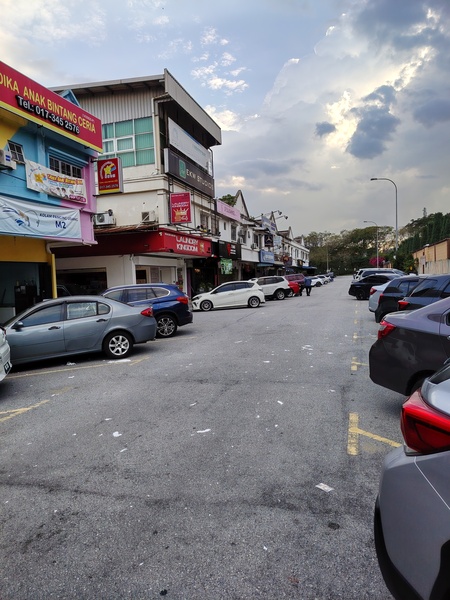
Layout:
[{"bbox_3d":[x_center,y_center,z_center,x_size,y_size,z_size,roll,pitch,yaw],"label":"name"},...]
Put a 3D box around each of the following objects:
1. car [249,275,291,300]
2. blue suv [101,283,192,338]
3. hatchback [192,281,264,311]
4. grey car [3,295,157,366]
[{"bbox_3d":[2.311,-0.799,29.090,4.500,1.670,1.800,-4,4,-26],"label":"car"},{"bbox_3d":[-3.323,0.373,12.439,4.450,1.600,1.820,-4,4,-27],"label":"blue suv"},{"bbox_3d":[0.004,-0.295,21.896,3.900,1.500,1.735,-4,3,-21],"label":"hatchback"},{"bbox_3d":[-3.853,0.646,9.362,4.480,1.440,1.730,-4,4,-29],"label":"grey car"}]

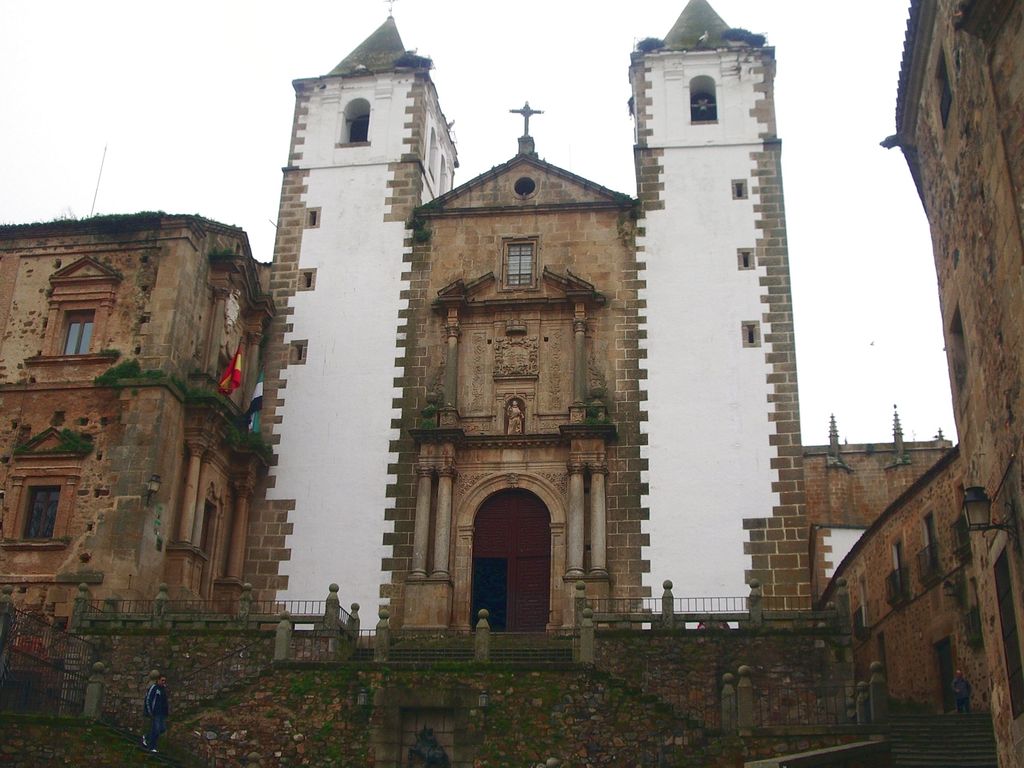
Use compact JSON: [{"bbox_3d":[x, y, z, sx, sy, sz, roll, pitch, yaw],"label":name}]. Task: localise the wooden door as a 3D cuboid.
[{"bbox_3d":[0.057,6.640,45.654,2.850,5.550,0.200,-2,-22,8],"label":"wooden door"}]

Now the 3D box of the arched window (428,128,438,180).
[{"bbox_3d":[-3.620,-10.250,54.336,0.450,2.350,1.150,-2,-24,8],"label":"arched window"}]

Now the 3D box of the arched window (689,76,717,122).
[{"bbox_3d":[8.137,-11.990,51.543,1.046,2.397,0.500,-1,-24,7],"label":"arched window"}]

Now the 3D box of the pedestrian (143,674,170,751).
[{"bbox_3d":[-8.382,7.774,28.591,0.460,1.728,0.500,-11,-25,28],"label":"pedestrian"}]

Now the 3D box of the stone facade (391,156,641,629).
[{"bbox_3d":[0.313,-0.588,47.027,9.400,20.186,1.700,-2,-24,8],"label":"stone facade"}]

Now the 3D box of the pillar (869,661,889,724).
[{"bbox_3d":[7.837,6.620,26.033,0.320,1.319,0.320,-2,-24,8],"label":"pillar"}]

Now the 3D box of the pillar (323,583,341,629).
[{"bbox_3d":[-4.956,6.131,33.487,0.300,1.271,0.300,-2,-24,8],"label":"pillar"}]

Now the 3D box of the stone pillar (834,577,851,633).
[{"bbox_3d":[8.612,5.753,31.675,0.300,1.426,0.300,-2,-24,8],"label":"stone pillar"}]

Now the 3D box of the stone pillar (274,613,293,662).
[{"bbox_3d":[-5.822,6.433,30.839,0.300,1.300,0.300,-2,-22,8],"label":"stone pillar"}]

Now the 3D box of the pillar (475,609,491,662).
[{"bbox_3d":[-0.725,6.243,30.057,0.300,1.340,0.300,-2,-22,8],"label":"pillar"}]

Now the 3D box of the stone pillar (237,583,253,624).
[{"bbox_3d":[-7.431,6.173,33.829,0.300,1.242,0.300,-2,-24,8],"label":"stone pillar"}]

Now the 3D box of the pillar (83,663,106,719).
[{"bbox_3d":[-9.915,7.282,28.801,0.300,1.320,0.300,-2,-22,8],"label":"pillar"}]

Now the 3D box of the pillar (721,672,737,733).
[{"bbox_3d":[5.054,7.408,28.182,0.300,1.340,0.300,-2,-22,8],"label":"pillar"}]

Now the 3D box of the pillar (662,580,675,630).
[{"bbox_3d":[4.182,5.913,32.416,0.300,1.340,0.300,-2,-22,8],"label":"pillar"}]

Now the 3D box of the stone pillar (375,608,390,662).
[{"bbox_3d":[-3.220,6.266,30.245,0.310,1.324,0.310,-2,-24,8],"label":"stone pillar"}]

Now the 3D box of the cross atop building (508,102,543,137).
[{"bbox_3d":[0.672,-11.320,52.336,1.502,1.820,0.220,-2,-24,8],"label":"cross atop building"}]

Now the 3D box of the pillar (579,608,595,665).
[{"bbox_3d":[1.855,6.136,29.612,0.300,1.340,0.300,-2,-22,8],"label":"pillar"}]

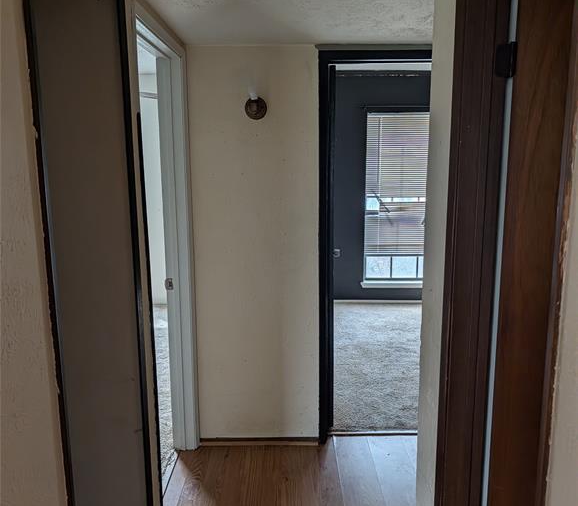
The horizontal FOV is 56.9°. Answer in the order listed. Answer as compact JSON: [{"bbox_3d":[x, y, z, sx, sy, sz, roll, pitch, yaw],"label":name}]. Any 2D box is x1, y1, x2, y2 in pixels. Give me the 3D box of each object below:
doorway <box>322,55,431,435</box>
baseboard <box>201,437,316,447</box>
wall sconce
[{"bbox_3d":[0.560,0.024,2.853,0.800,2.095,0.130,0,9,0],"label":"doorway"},{"bbox_3d":[-0.164,1.051,2.969,0.655,0.042,0.022,0,9,0],"label":"baseboard"},{"bbox_3d":[-0.163,-0.722,2.633,0.112,0.120,0.100,0,9,0],"label":"wall sconce"}]

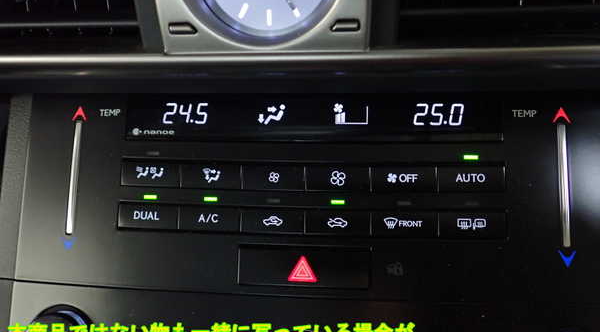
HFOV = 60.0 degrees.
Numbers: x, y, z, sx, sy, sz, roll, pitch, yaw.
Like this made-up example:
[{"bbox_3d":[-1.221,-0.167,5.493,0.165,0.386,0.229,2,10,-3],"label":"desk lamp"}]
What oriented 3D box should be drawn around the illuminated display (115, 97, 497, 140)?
[{"bbox_3d":[0.004,-0.018,0.204,0.145,0.018,0.008,1,-8,5],"label":"illuminated display"}]

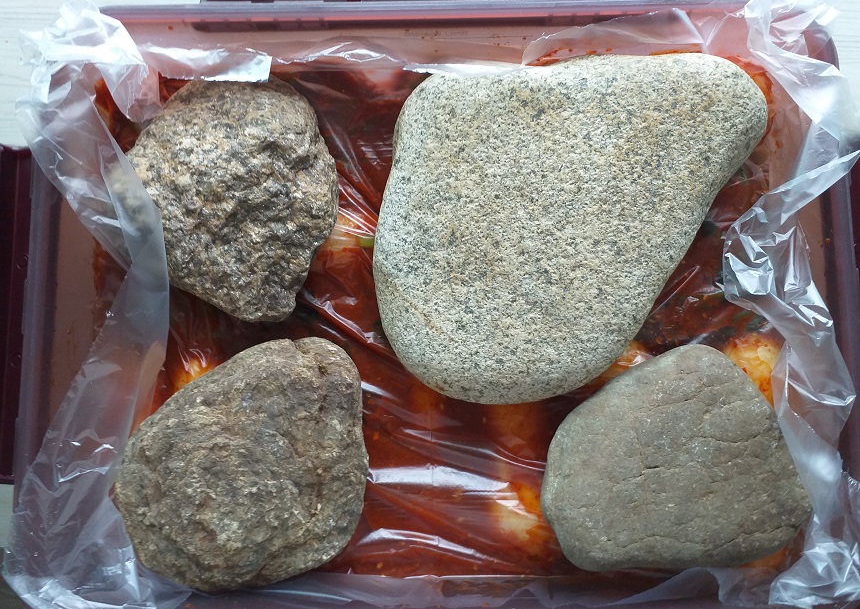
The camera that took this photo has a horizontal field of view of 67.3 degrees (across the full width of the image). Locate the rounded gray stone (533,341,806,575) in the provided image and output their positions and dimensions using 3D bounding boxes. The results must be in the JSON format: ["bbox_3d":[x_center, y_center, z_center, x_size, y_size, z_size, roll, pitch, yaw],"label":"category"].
[{"bbox_3d":[0.122,0.081,0.332,0.132,0.050,0.112,-10,84,0],"label":"rounded gray stone"}]

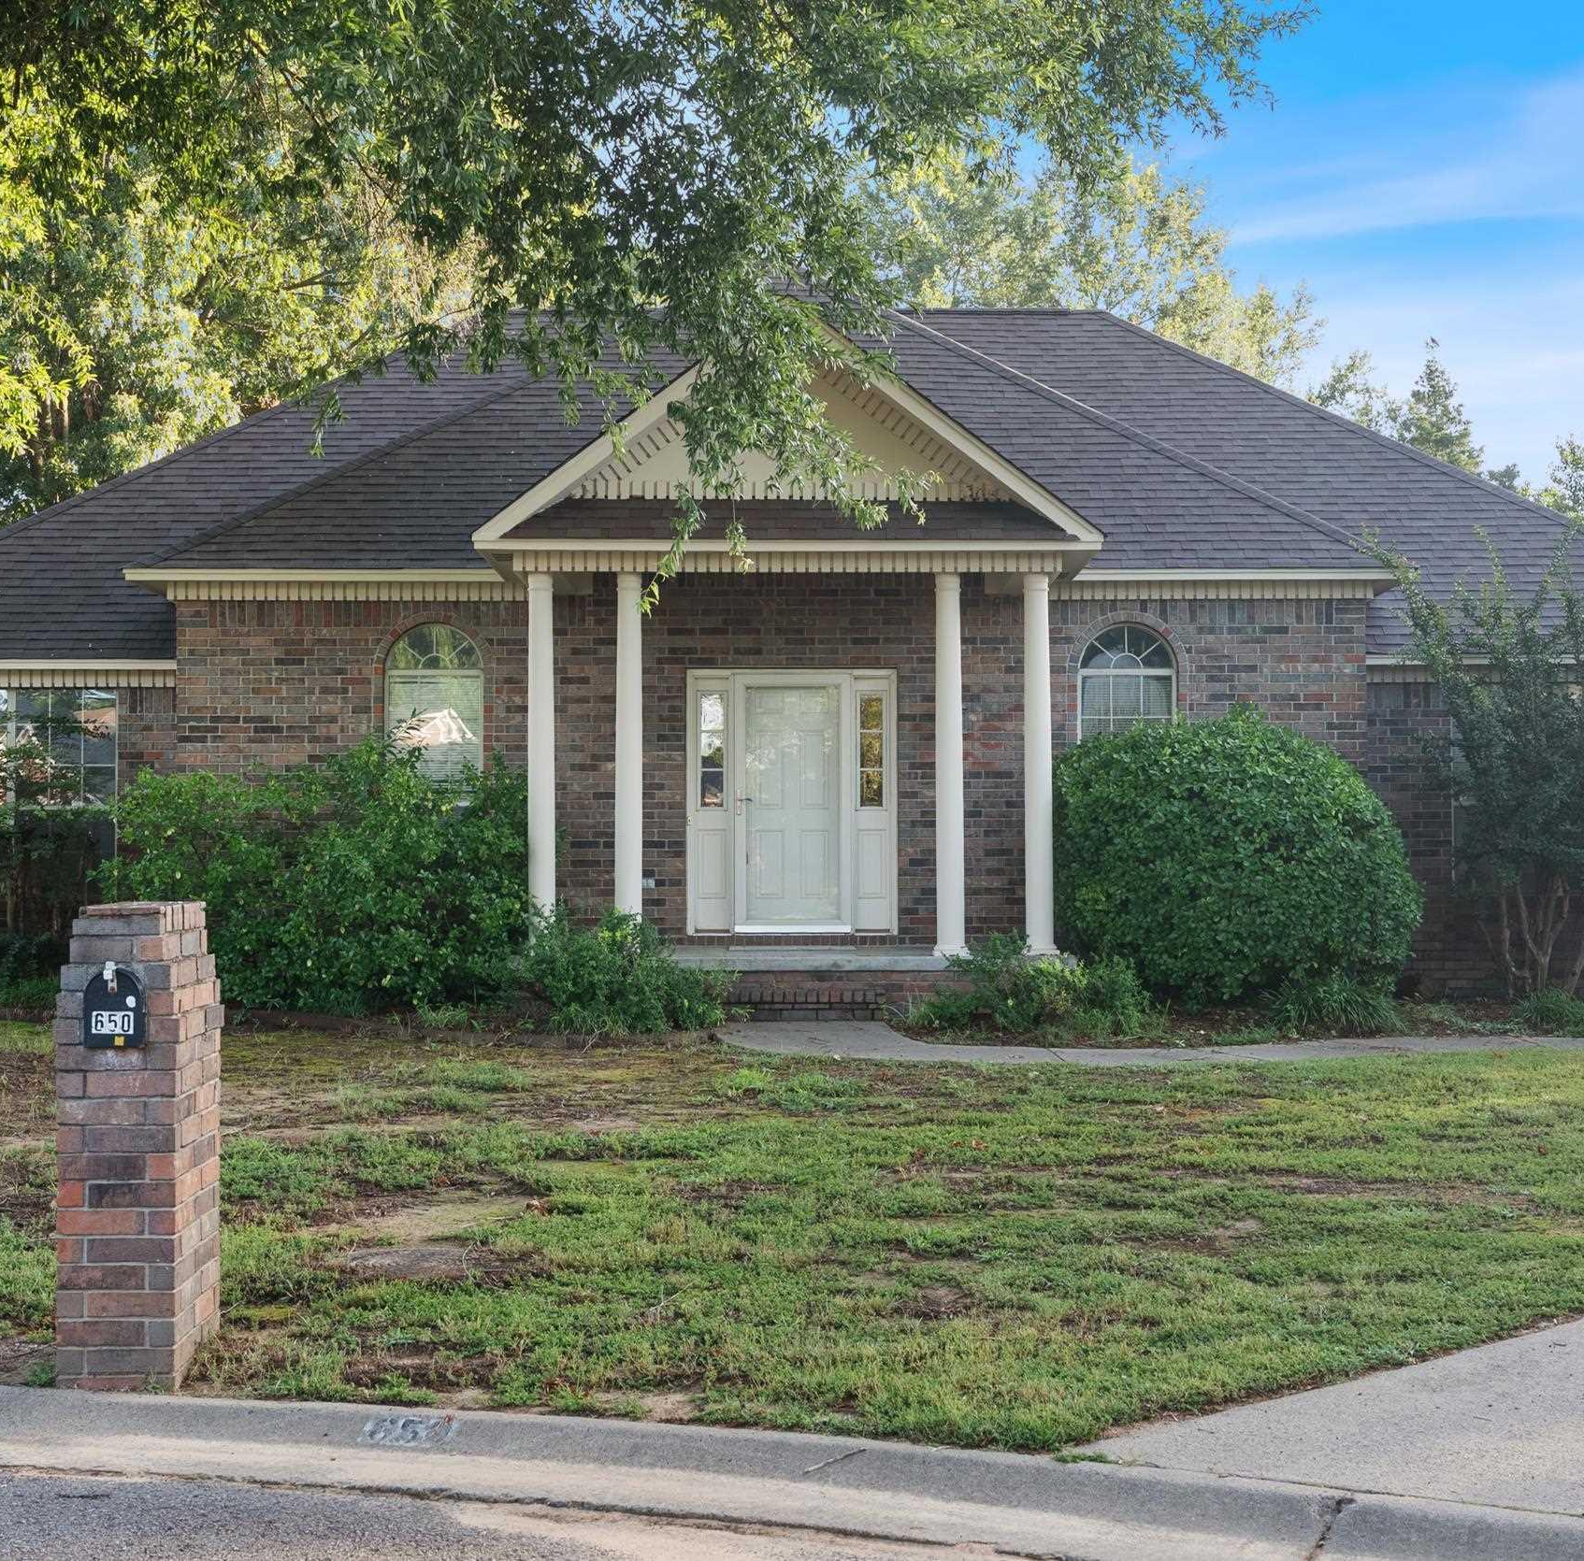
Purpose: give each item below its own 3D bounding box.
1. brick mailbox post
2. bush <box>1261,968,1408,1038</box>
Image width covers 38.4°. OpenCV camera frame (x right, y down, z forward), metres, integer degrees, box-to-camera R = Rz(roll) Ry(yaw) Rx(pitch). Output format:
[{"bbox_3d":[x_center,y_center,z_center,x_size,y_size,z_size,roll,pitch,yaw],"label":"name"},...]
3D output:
[{"bbox_3d":[-1.880,1.029,6.548,0.350,1.330,0.580,0,-1,-2],"label":"brick mailbox post"},{"bbox_3d":[3.727,1.523,15.569,0.970,0.440,0.900,0,-1,0],"label":"bush"}]

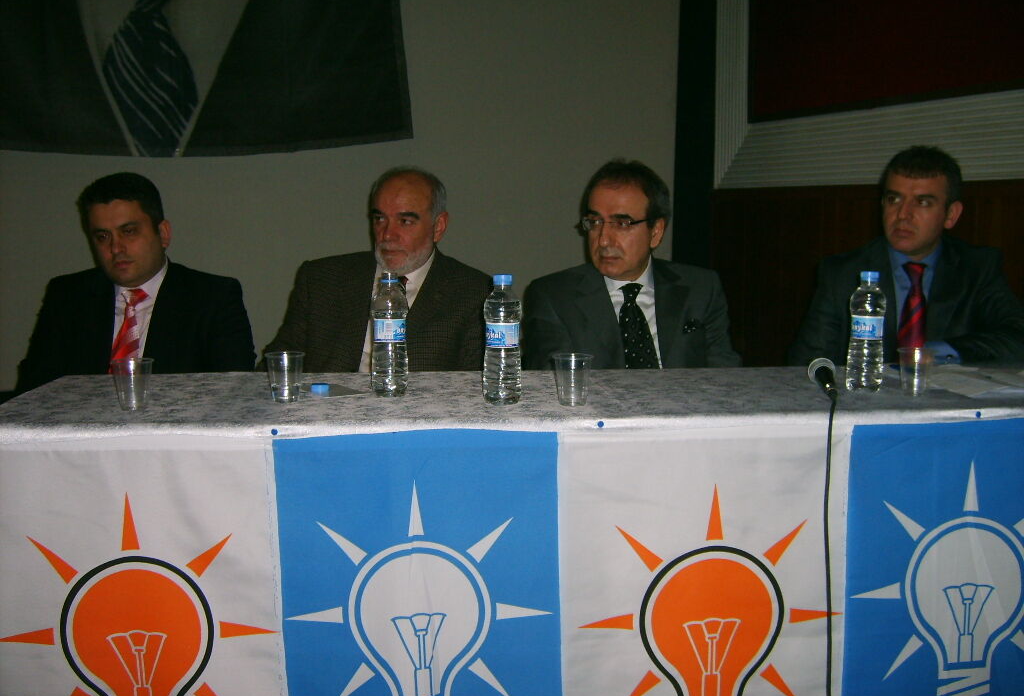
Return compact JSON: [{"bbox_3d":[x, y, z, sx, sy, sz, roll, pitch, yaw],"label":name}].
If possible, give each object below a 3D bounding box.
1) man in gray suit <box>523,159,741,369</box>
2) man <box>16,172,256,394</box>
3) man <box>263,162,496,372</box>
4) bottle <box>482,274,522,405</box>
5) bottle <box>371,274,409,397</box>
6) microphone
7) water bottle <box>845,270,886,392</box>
[{"bbox_3d":[0.259,0.224,2.171,0.540,1.234,0.800,0,7,2],"label":"man in gray suit"},{"bbox_3d":[-0.791,0.249,2.096,0.540,1.201,0.800,-1,7,-8],"label":"man"},{"bbox_3d":[-0.310,0.223,2.232,0.540,1.223,0.800,0,7,3],"label":"man"},{"bbox_3d":[-0.016,-0.015,1.722,0.065,0.214,0.065,-1,7,-5],"label":"bottle"},{"bbox_3d":[-0.215,-0.024,1.805,0.065,0.212,0.065,-1,7,-5],"label":"bottle"},{"bbox_3d":[0.562,0.051,1.851,0.052,0.052,0.185,1,7,10],"label":"microphone"},{"bbox_3d":[0.641,-0.031,1.856,0.065,0.214,0.065,-1,7,-5],"label":"water bottle"}]

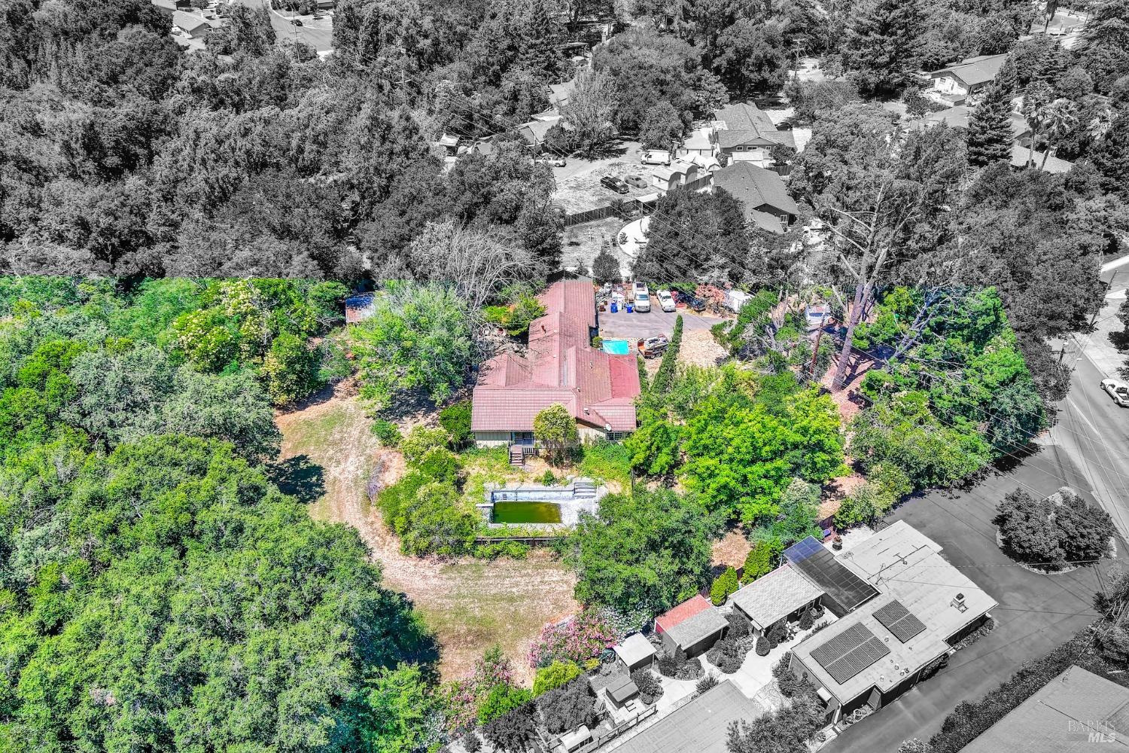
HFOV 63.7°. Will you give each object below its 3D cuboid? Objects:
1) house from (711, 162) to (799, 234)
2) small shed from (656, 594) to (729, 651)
[{"bbox_3d":[32.479,-30.019,155.445,12.000,5.000,23.800,-1,35,-2],"label":"house"},{"bbox_3d":[11.750,23.340,84.310,5.200,2.400,3.900,-22,43,-26],"label":"small shed"}]

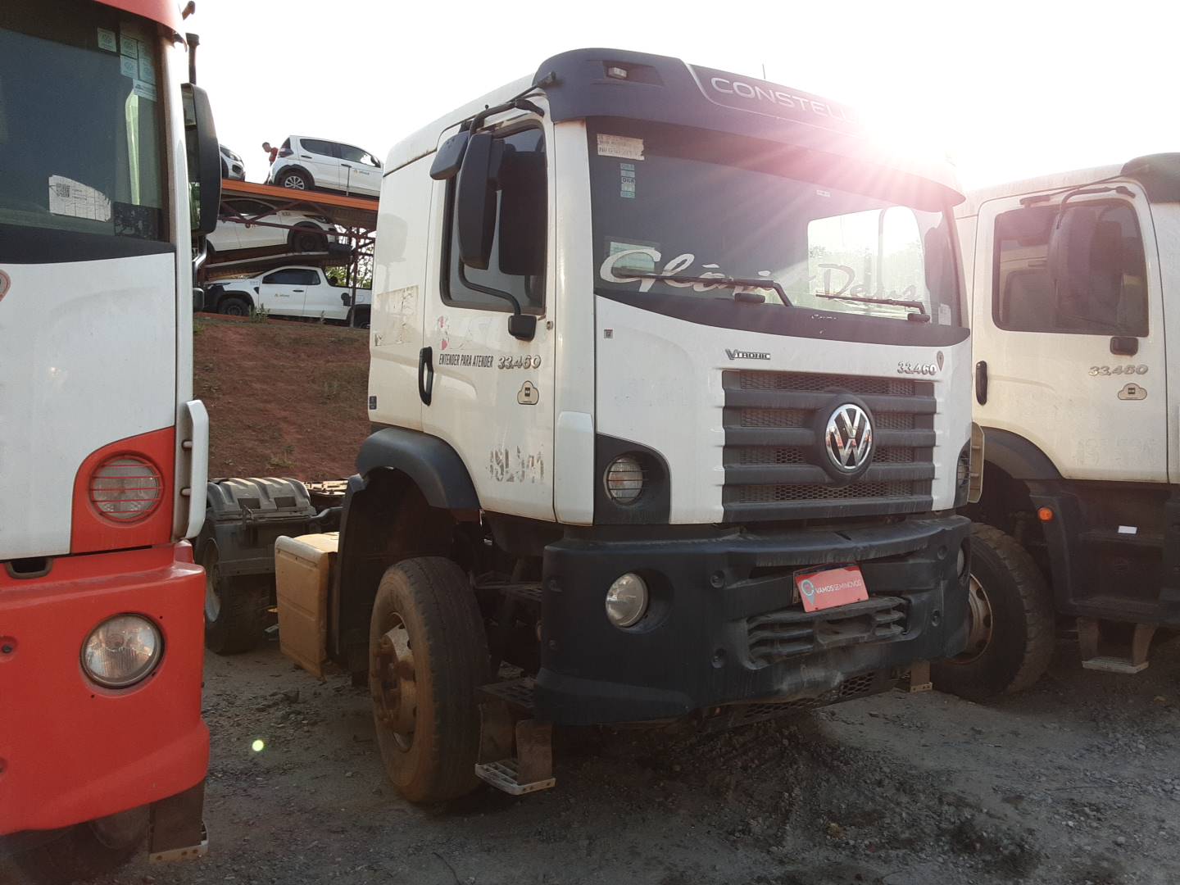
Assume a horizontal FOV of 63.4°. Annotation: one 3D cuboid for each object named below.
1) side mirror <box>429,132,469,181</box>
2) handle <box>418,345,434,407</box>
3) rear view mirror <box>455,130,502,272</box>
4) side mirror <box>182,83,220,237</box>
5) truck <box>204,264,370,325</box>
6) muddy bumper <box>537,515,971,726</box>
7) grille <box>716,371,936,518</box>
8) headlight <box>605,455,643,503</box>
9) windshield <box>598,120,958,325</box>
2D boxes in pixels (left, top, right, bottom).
[{"bbox_3d":[-0.548,-1.117,3.720,0.150,0.185,0.090,1,1,21],"label":"side mirror"},{"bbox_3d":[-0.722,-0.291,4.230,0.055,0.255,0.065,0,1,-33],"label":"handle"},{"bbox_3d":[-0.422,-0.909,3.600,0.135,0.475,0.200,1,1,6],"label":"rear view mirror"},{"bbox_3d":[-1.277,-0.926,3.130,0.110,0.475,0.190,0,1,-34],"label":"side mirror"},{"bbox_3d":[-6.415,-3.107,20.833,4.470,1.560,1.730,0,1,-33],"label":"truck"},{"bbox_3d":[0.918,0.690,3.928,2.410,0.665,0.420,0,1,-33],"label":"muddy bumper"},{"bbox_3d":[0.994,0.016,3.804,1.190,0.555,0.110,0,1,-33],"label":"grille"},{"bbox_3d":[0.114,0.139,3.399,0.168,0.170,0.090,0,1,-33],"label":"headlight"},{"bbox_3d":[0.926,-0.805,3.905,2.100,0.720,0.360,0,1,-33],"label":"windshield"}]

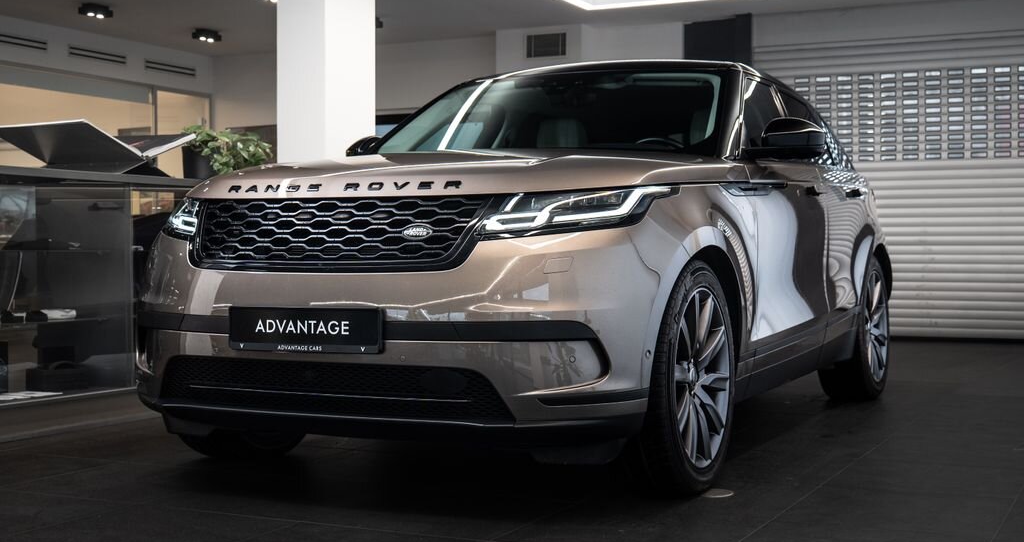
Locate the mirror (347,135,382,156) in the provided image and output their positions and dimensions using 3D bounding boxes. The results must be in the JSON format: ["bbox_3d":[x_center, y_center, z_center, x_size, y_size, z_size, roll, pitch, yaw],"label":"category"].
[{"bbox_3d":[-0.628,-0.522,5.736,0.270,0.180,0.160,0,1,27],"label":"mirror"}]

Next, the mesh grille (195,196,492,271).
[{"bbox_3d":[-0.553,-0.111,3.772,1.060,0.230,0.150,0,1,27],"label":"mesh grille"}]

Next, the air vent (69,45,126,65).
[{"bbox_3d":[-4.039,-2.106,12.492,0.030,0.095,0.785,0,1,27],"label":"air vent"}]

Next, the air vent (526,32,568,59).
[{"bbox_3d":[0.329,-2.133,12.120,0.415,0.215,0.030,0,1,27],"label":"air vent"}]

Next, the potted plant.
[{"bbox_3d":[-1.548,-0.625,6.950,0.480,0.345,0.380,0,1,0],"label":"potted plant"}]

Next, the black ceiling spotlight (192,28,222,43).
[{"bbox_3d":[-3.089,-2.385,12.959,0.140,0.100,0.270,0,1,27],"label":"black ceiling spotlight"}]

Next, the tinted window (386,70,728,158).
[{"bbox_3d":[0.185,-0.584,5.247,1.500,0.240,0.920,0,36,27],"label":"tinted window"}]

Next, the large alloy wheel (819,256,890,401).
[{"bbox_3d":[1.778,0.291,6.673,0.265,0.767,0.767,0,1,26],"label":"large alloy wheel"}]

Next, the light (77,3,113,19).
[{"bbox_3d":[-3.779,-2.362,11.624,0.140,0.100,0.270,0,1,27],"label":"light"}]

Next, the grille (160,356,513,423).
[{"bbox_3d":[-0.566,0.341,3.752,1.250,0.180,0.140,0,1,27],"label":"grille"}]

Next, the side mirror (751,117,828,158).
[{"bbox_3d":[1.073,-0.515,4.938,0.250,0.152,0.160,0,1,26],"label":"side mirror"}]

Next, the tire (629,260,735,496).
[{"bbox_3d":[0.505,0.331,4.084,0.270,0.765,0.770,0,1,27],"label":"tire"}]

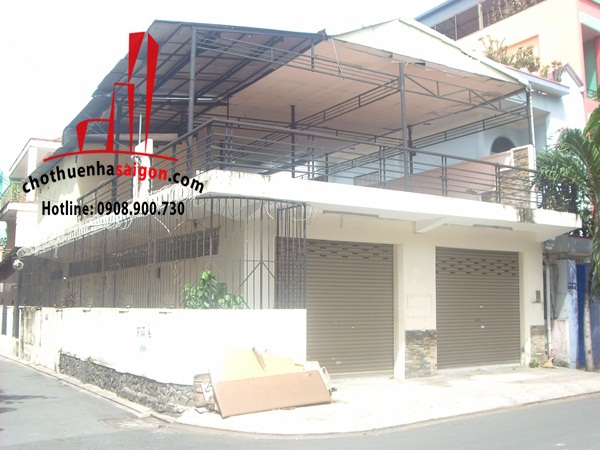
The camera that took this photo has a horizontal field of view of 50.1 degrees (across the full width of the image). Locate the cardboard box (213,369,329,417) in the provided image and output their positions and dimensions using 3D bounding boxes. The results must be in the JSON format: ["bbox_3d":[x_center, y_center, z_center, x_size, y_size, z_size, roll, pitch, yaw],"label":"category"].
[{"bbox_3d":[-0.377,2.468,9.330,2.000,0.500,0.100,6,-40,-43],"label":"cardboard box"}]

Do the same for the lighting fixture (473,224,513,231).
[{"bbox_3d":[4.252,0.060,14.085,1.230,0.060,0.100,4,-8,-31],"label":"lighting fixture"}]

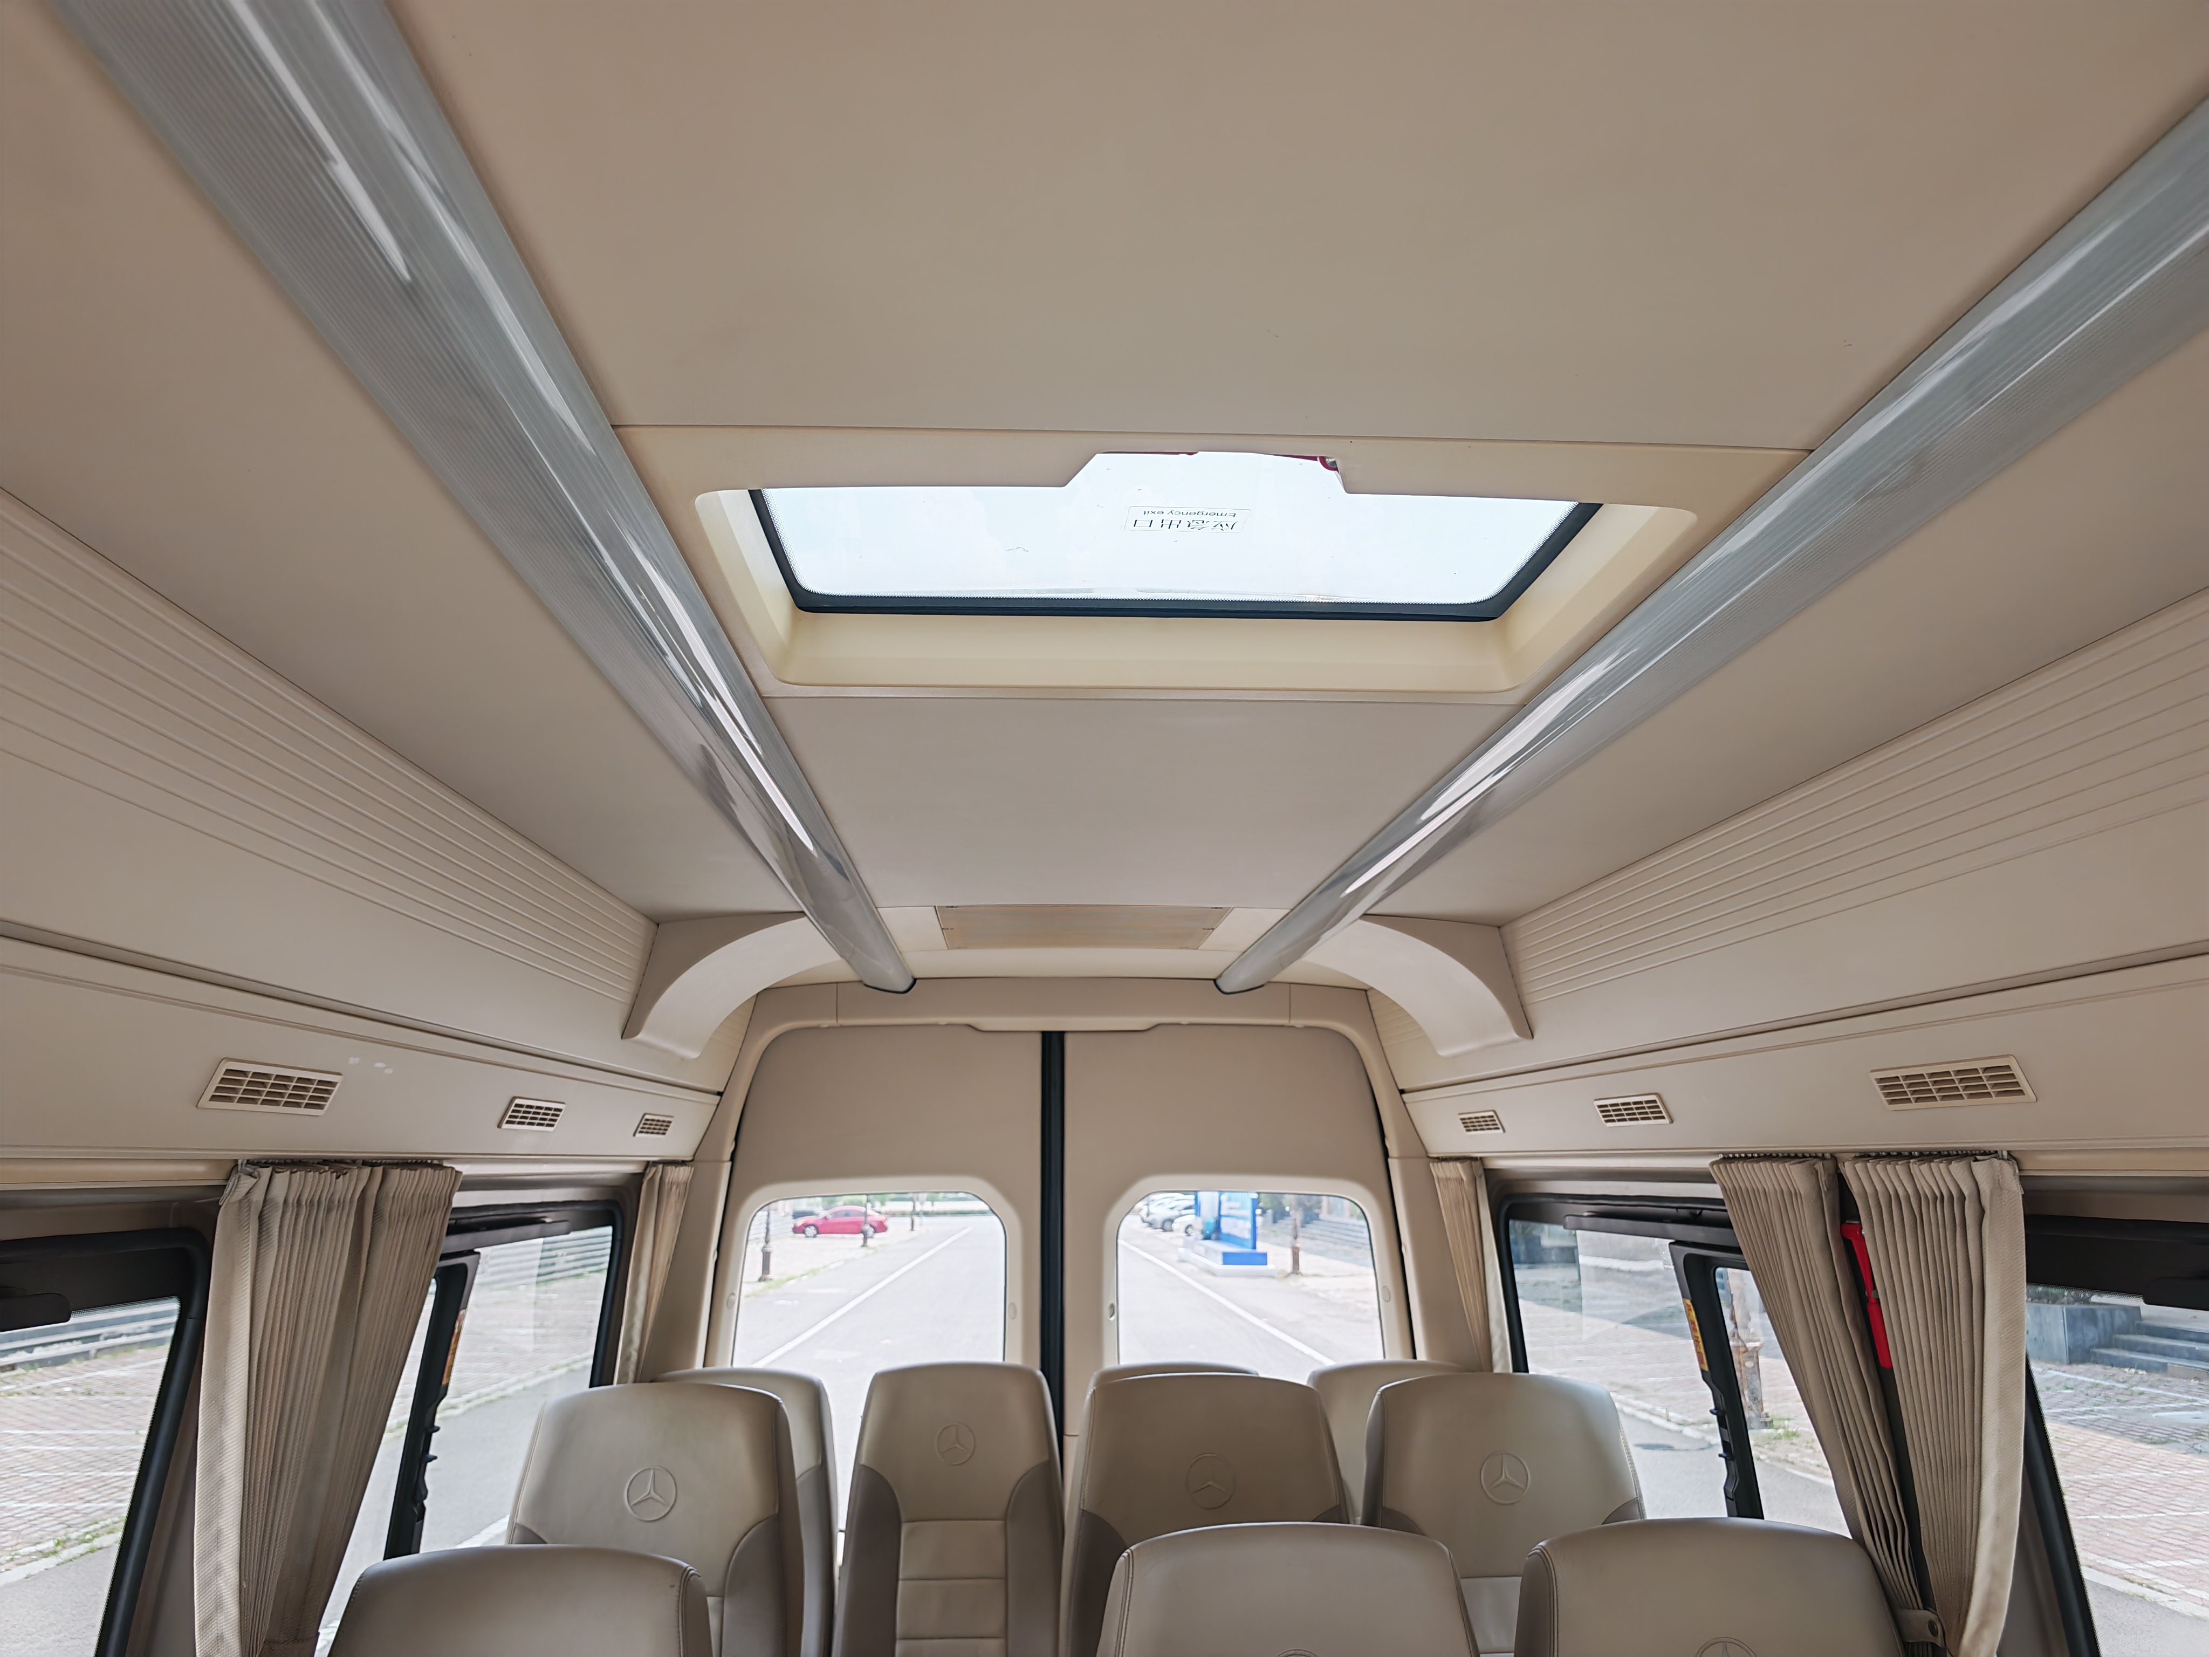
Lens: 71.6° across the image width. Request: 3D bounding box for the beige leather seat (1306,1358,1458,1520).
[{"bbox_3d":[0.593,1.538,2.705,0.440,1.090,0.660,0,-12,-3],"label":"beige leather seat"}]

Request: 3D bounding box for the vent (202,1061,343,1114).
[{"bbox_3d":[-0.764,0.242,1.415,0.020,0.046,0.238,26,-12,2],"label":"vent"}]

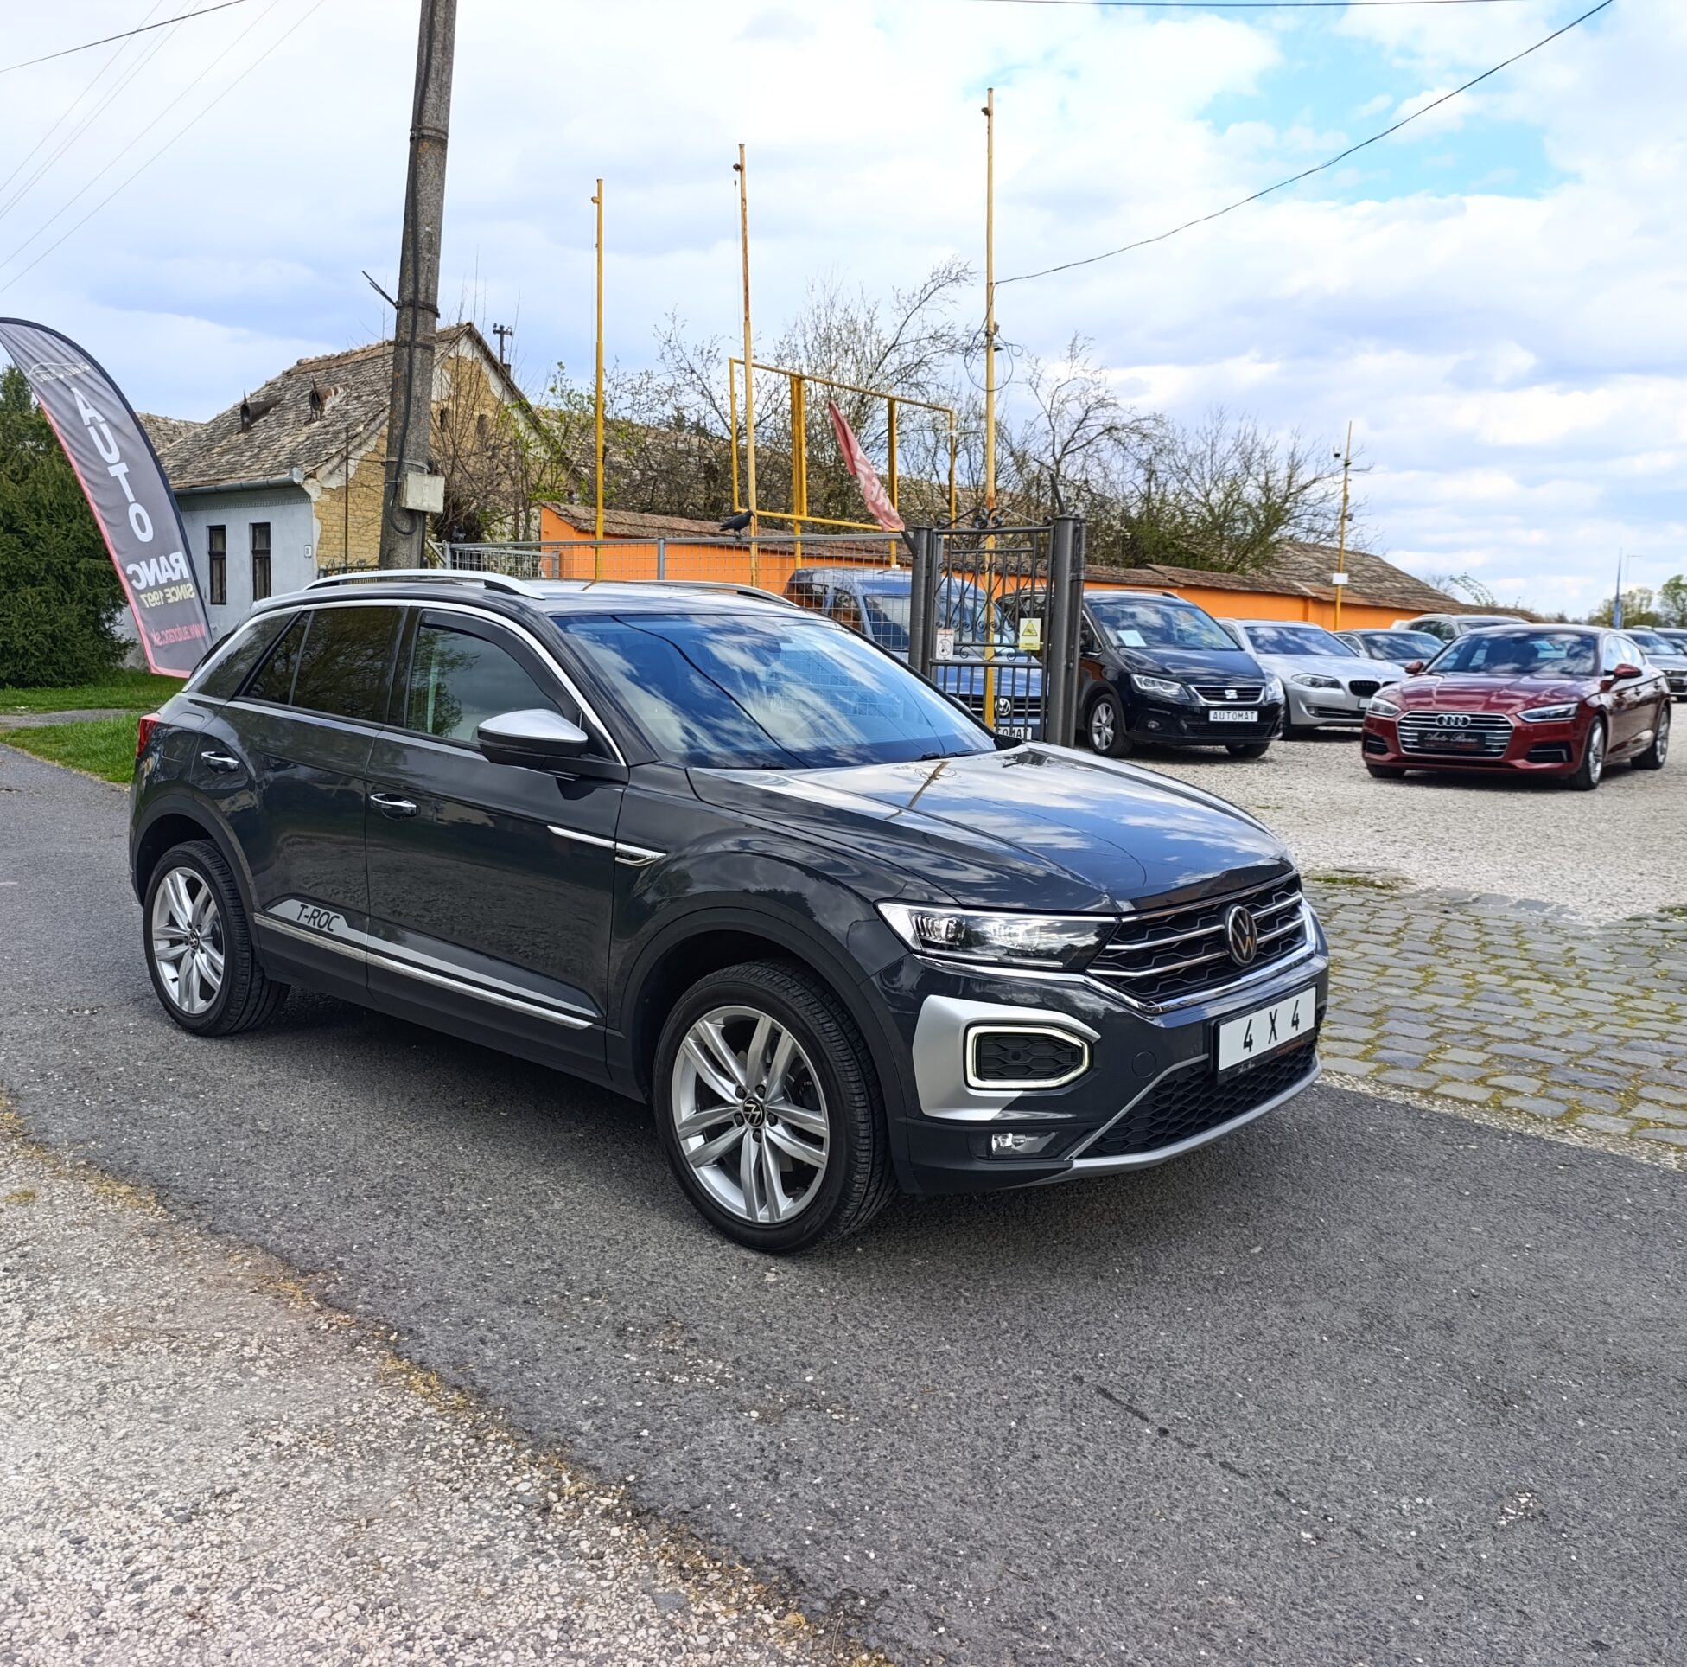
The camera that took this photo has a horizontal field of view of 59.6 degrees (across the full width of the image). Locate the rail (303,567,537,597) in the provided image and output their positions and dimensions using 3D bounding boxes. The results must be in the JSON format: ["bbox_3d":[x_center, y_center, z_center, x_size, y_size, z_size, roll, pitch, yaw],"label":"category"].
[{"bbox_3d":[-1.327,-0.769,4.482,1.380,0.100,0.090,8,10,39],"label":"rail"}]

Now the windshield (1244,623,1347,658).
[{"bbox_3d":[6.117,-2.556,19.700,1.450,0.440,0.780,0,8,-12],"label":"windshield"}]

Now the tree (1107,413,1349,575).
[{"bbox_3d":[8.512,-6.375,33.426,5.400,6.180,5.000,1,8,0],"label":"tree"}]

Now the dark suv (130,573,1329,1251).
[{"bbox_3d":[-0.624,-0.034,4.725,4.230,1.570,1.880,8,10,39],"label":"dark suv"}]

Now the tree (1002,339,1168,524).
[{"bbox_3d":[4.444,-6.054,28.465,3.400,6.730,3.300,1,8,0],"label":"tree"}]

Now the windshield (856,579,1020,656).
[{"bbox_3d":[0.968,-2.028,14.100,1.480,0.620,0.720,-1,8,-14],"label":"windshield"}]

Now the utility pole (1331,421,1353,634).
[{"bbox_3d":[8.811,-4.780,26.344,0.300,4.990,0.250,1,8,0],"label":"utility pole"}]

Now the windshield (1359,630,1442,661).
[{"bbox_3d":[9.168,-2.991,23.700,1.400,0.430,0.760,0,8,-12],"label":"windshield"}]

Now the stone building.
[{"bbox_3d":[-11.768,-7.498,33.857,10.600,7.470,6.800,9,11,43],"label":"stone building"}]

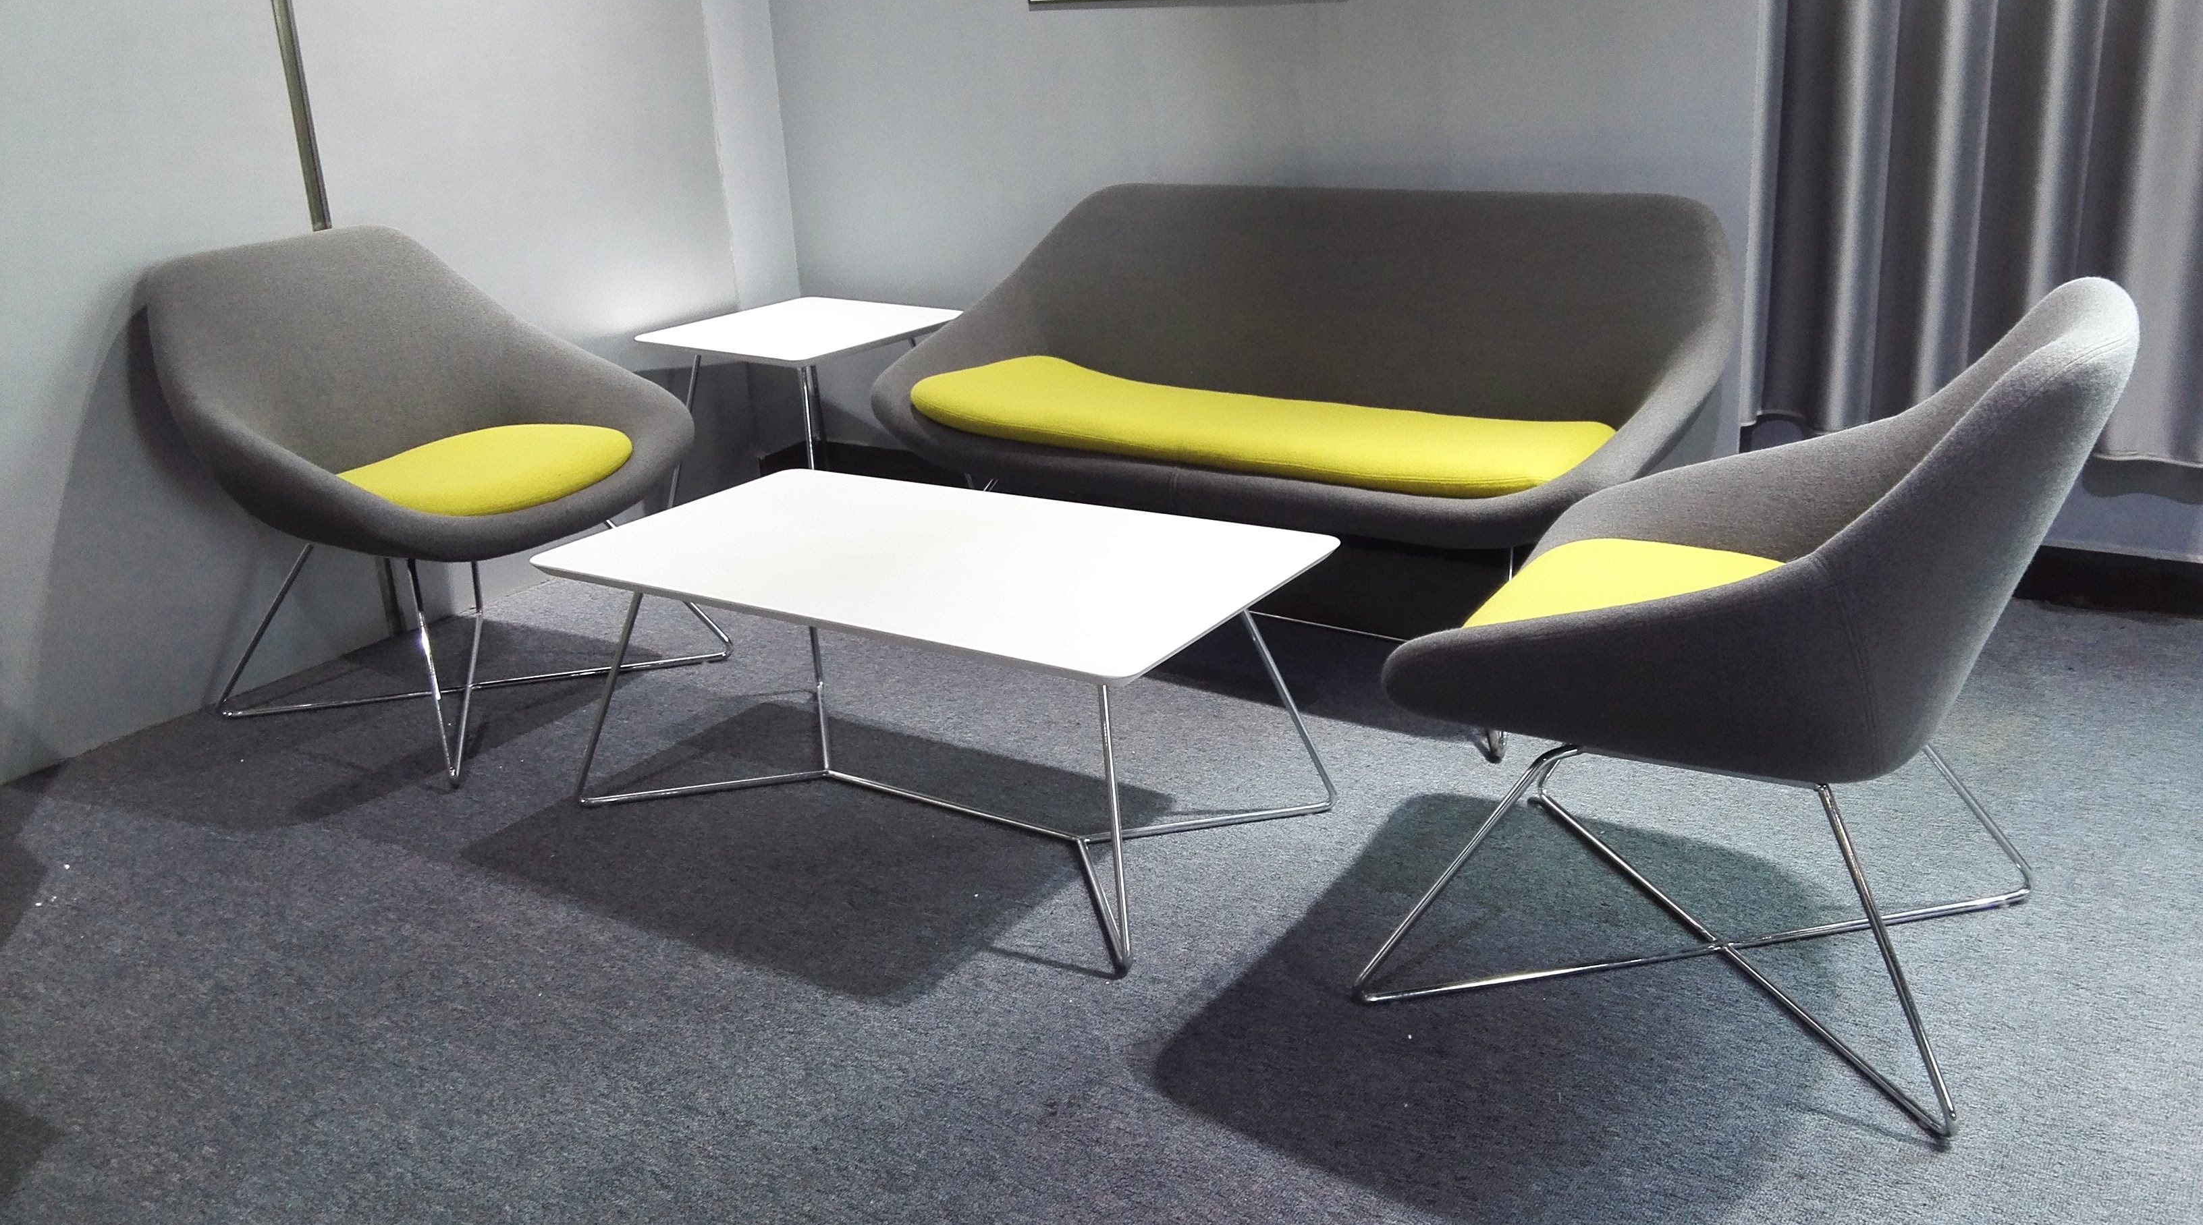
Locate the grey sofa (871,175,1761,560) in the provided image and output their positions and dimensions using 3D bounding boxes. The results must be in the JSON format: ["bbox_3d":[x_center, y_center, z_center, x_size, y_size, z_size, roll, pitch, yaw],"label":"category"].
[{"bbox_3d":[0.323,-0.331,3.297,1.572,0.786,0.756,12,24,36],"label":"grey sofa"}]

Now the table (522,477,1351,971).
[{"bbox_3d":[-0.241,0.101,2.738,1.066,0.404,0.585,10,23,32],"label":"table"}]

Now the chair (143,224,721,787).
[{"bbox_3d":[-1.181,-0.242,3.244,0.750,0.806,0.756,9,23,30],"label":"chair"}]

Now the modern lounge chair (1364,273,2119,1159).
[{"bbox_3d":[0.739,0.029,2.191,0.750,0.806,0.756,9,23,30],"label":"modern lounge chair"}]

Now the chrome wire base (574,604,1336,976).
[{"bbox_3d":[-0.241,0.111,2.742,1.030,0.383,0.569,10,23,32],"label":"chrome wire base"}]

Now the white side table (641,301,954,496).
[{"bbox_3d":[-0.637,-0.398,4.091,0.534,0.479,0.534,12,24,36],"label":"white side table"}]

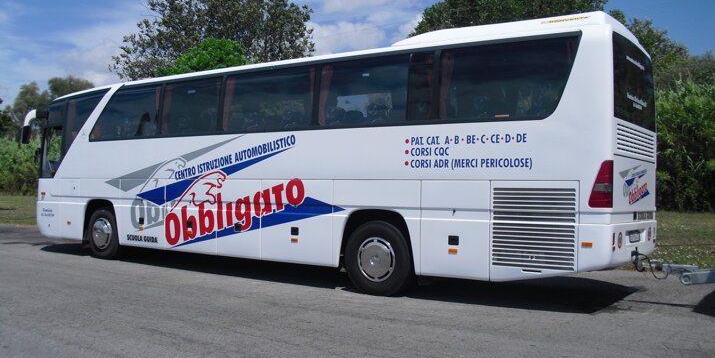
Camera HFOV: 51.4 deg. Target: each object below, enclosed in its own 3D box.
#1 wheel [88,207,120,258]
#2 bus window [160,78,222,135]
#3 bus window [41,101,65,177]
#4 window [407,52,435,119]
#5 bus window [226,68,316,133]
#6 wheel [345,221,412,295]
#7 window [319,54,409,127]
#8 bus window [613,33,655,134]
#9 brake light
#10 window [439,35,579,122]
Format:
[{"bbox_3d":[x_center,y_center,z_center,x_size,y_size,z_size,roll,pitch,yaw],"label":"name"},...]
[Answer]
[{"bbox_3d":[-4.636,1.043,13.972,1.030,1.030,0.310,0,0,37],"label":"wheel"},{"bbox_3d":[-2.777,-1.191,12.432,1.420,0.940,0.080,0,0,37],"label":"bus window"},{"bbox_3d":[-6.081,-0.797,14.955,0.850,1.550,0.100,0,0,37],"label":"bus window"},{"bbox_3d":[0.829,-1.193,9.715,0.410,0.930,0.080,0,0,37],"label":"window"},{"bbox_3d":[-1.387,-1.182,11.385,1.900,0.940,0.080,0,0,37],"label":"bus window"},{"bbox_3d":[0.356,1.074,10.211,1.030,1.030,0.320,0,0,37],"label":"wheel"},{"bbox_3d":[0.066,-1.188,10.290,1.520,0.950,0.080,0,0,37],"label":"window"},{"bbox_3d":[3.406,-1.187,9.188,0.140,1.000,2.050,0,0,37],"label":"bus window"},{"bbox_3d":[2.727,0.049,8.297,0.270,0.540,0.200,0,0,37],"label":"brake light"},{"bbox_3d":[1.779,-1.172,8.999,1.830,0.960,0.080,0,0,37],"label":"window"}]

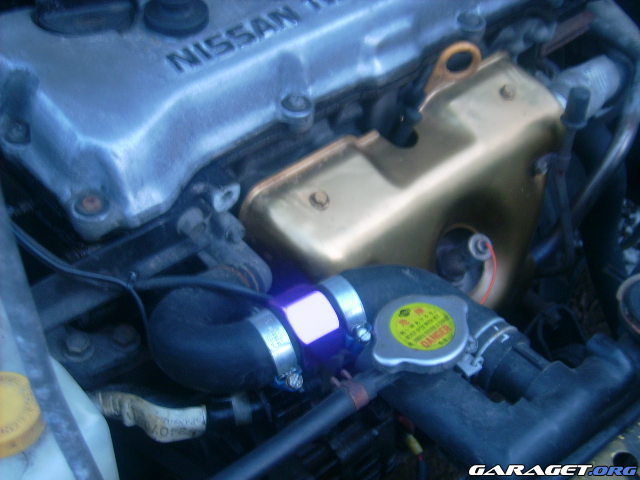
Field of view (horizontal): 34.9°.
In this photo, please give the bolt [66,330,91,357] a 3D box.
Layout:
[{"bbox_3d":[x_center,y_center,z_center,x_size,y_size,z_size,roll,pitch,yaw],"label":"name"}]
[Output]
[{"bbox_3d":[-0.141,0.060,0.591,0.015,0.009,0.015,-29,52,-29],"label":"bolt"}]

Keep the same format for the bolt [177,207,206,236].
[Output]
[{"bbox_3d":[-0.074,-0.011,0.586,0.017,0.017,0.012,-29,52,-29],"label":"bolt"}]

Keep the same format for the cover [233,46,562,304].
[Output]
[{"bbox_3d":[0.058,-0.003,0.683,0.227,0.143,0.086,-29,52,-29],"label":"cover"}]

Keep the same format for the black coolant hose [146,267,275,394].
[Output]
[{"bbox_3d":[-0.059,0.051,0.571,0.071,0.051,0.083,-29,52,-29],"label":"black coolant hose"}]

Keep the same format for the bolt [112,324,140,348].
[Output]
[{"bbox_3d":[-0.113,0.057,0.596,0.015,0.008,0.015,-29,52,-29],"label":"bolt"}]

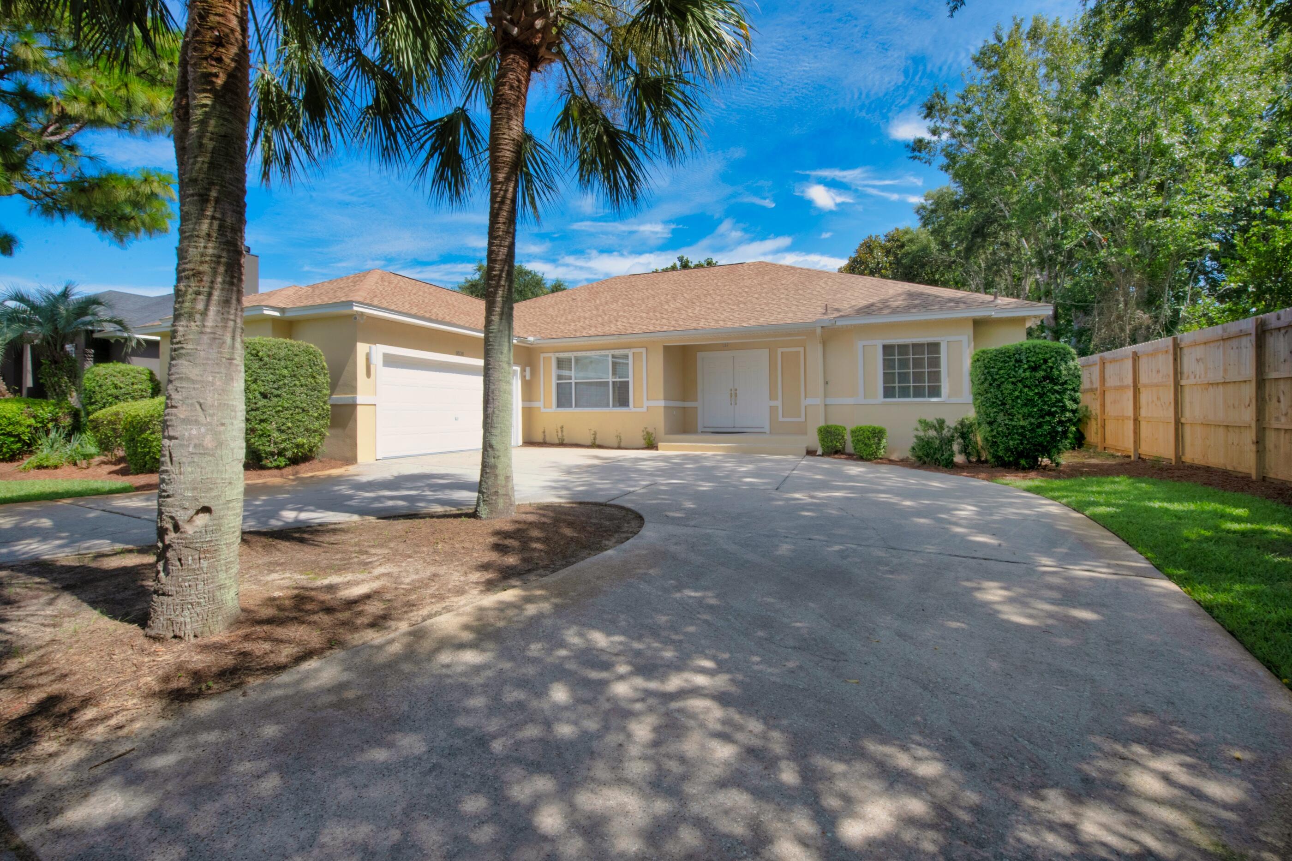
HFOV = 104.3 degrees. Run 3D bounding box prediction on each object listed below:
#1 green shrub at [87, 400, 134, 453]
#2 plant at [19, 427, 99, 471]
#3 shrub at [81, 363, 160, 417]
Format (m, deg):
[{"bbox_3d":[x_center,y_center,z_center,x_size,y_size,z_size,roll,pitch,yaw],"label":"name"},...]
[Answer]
[{"bbox_3d":[-10.753,0.038,10.308,1.000,1.200,1.000,1,2,25],"label":"green shrub"},{"bbox_3d":[-10.751,0.326,9.217,0.950,0.700,0.900,1,2,25],"label":"plant"},{"bbox_3d":[-13.389,-0.575,12.788,1.400,2.250,1.400,1,2,25],"label":"shrub"}]

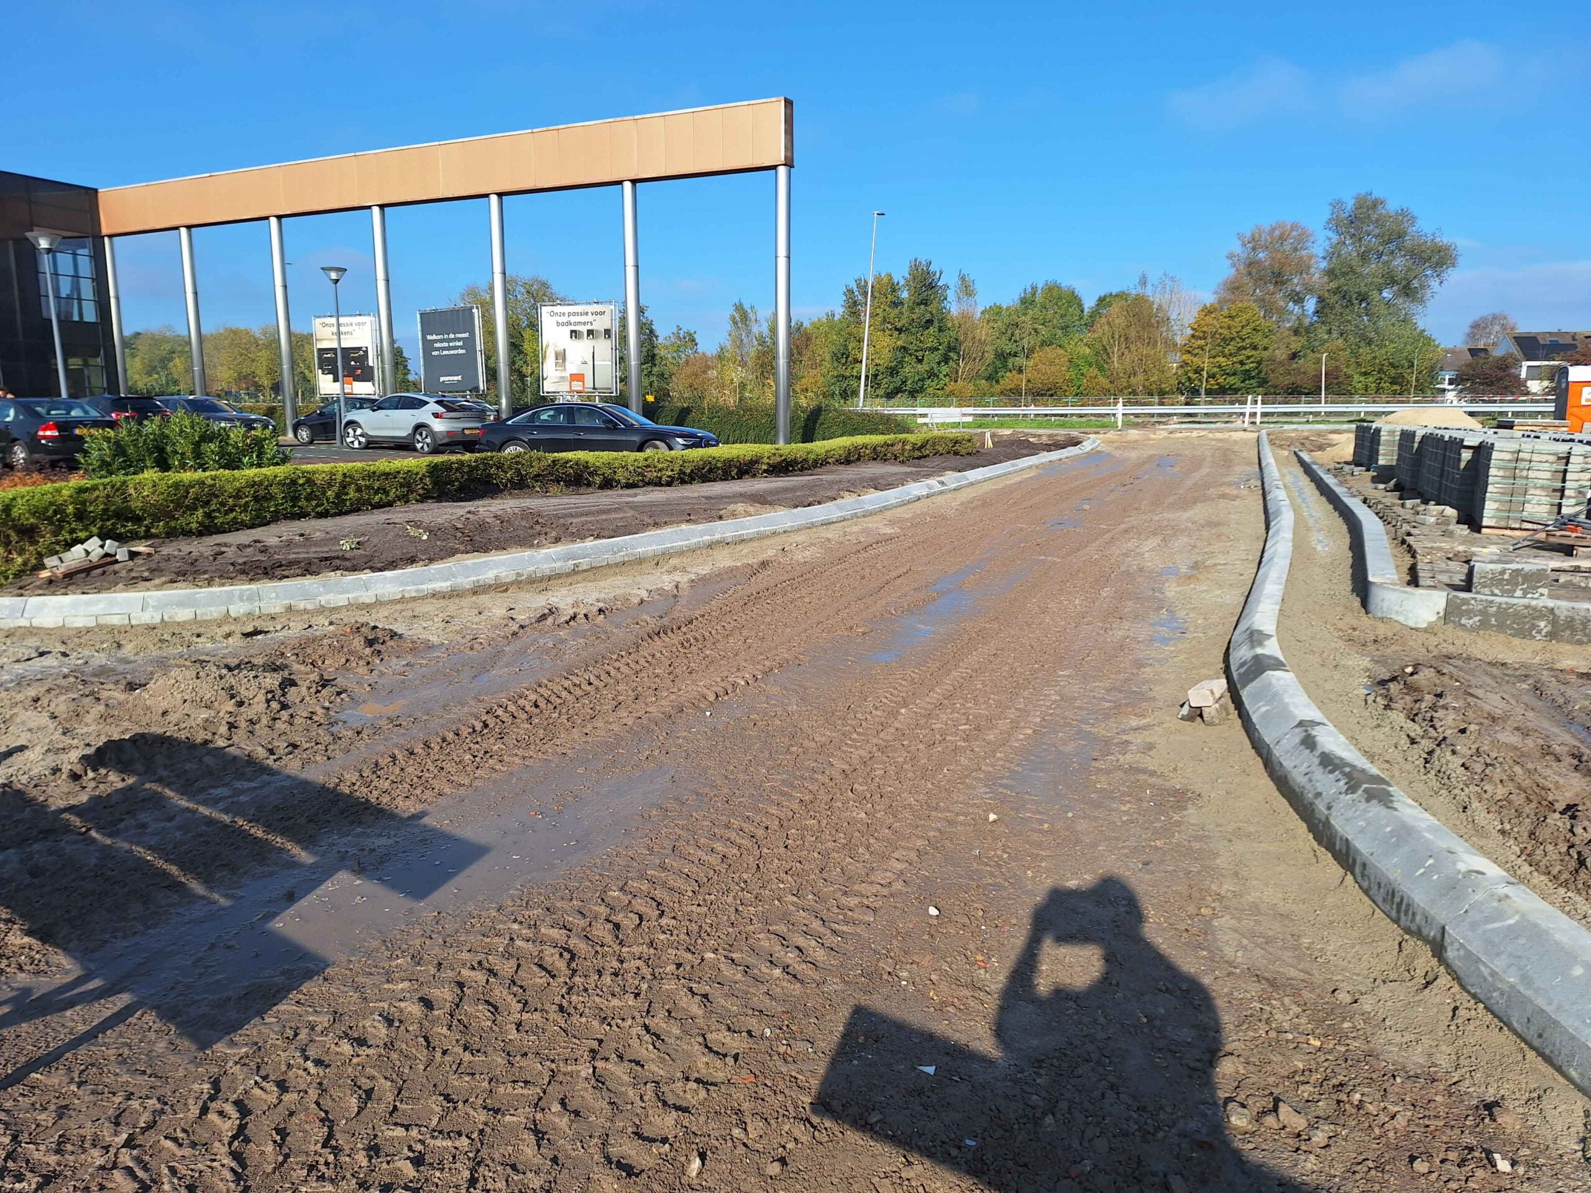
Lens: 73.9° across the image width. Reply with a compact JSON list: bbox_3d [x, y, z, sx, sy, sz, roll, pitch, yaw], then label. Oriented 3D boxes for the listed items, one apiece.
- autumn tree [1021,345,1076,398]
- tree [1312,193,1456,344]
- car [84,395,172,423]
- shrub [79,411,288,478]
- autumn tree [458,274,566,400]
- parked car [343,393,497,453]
[{"bbox_3d":[22.496,-19.008,93.481,4.720,6.110,4.720,3,11,13],"label":"autumn tree"},{"bbox_3d":[48.561,-24.511,88.941,11.756,17.682,11.756,6,12,27],"label":"tree"},{"bbox_3d":[-17.187,-4.141,25.790,4.300,1.520,1.800,5,12,25],"label":"car"},{"bbox_3d":[-9.393,-2.233,16.376,2.900,1.300,1.800,-6,12,-29],"label":"shrub"},{"bbox_3d":[-30.447,-26.994,112.816,11.260,14.300,11.260,-3,11,-15],"label":"autumn tree"},{"bbox_3d":[-10.805,-4.942,29.875,4.440,1.590,1.900,6,12,28],"label":"parked car"}]

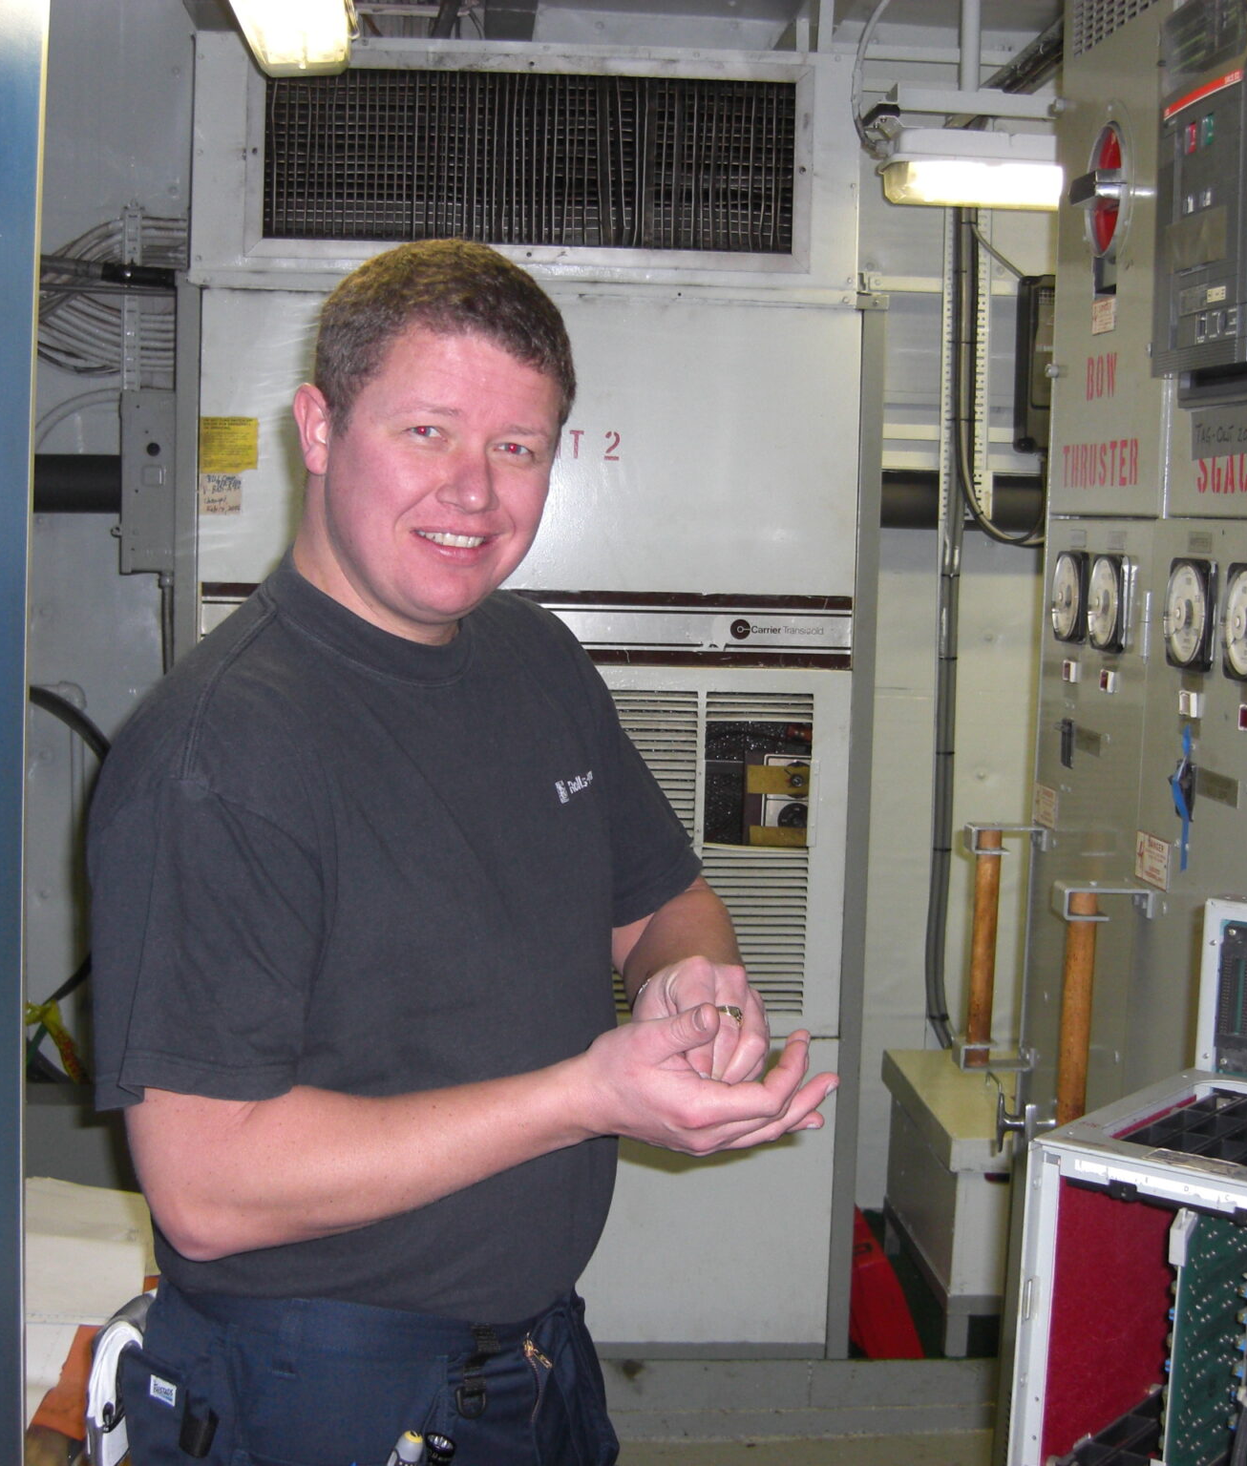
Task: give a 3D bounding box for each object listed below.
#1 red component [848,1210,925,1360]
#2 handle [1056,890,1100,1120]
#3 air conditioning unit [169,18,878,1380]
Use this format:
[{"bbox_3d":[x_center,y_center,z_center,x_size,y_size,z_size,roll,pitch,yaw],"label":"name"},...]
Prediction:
[{"bbox_3d":[0.500,1.049,4.100,0.150,0.230,0.250,1,5,-2],"label":"red component"},{"bbox_3d":[0.522,0.346,2.473,0.032,0.335,0.032,1,5,-2],"label":"handle"},{"bbox_3d":[-0.193,-0.068,4.137,1.200,2.320,0.700,1,5,-2],"label":"air conditioning unit"}]

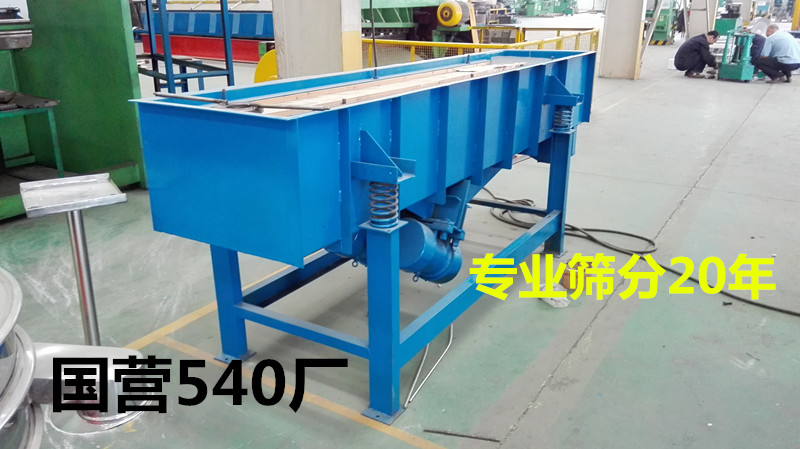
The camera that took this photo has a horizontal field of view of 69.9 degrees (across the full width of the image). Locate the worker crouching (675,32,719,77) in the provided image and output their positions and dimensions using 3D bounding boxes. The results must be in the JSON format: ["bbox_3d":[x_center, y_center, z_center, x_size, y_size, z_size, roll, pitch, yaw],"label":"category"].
[{"bbox_3d":[5.843,-3.358,11.281,0.732,0.880,0.500,8,22,21],"label":"worker crouching"}]

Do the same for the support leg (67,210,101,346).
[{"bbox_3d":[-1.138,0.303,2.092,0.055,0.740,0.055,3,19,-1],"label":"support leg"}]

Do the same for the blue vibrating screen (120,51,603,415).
[{"bbox_3d":[0.222,-0.252,3.121,0.962,1.191,3.037,12,23,31],"label":"blue vibrating screen"}]

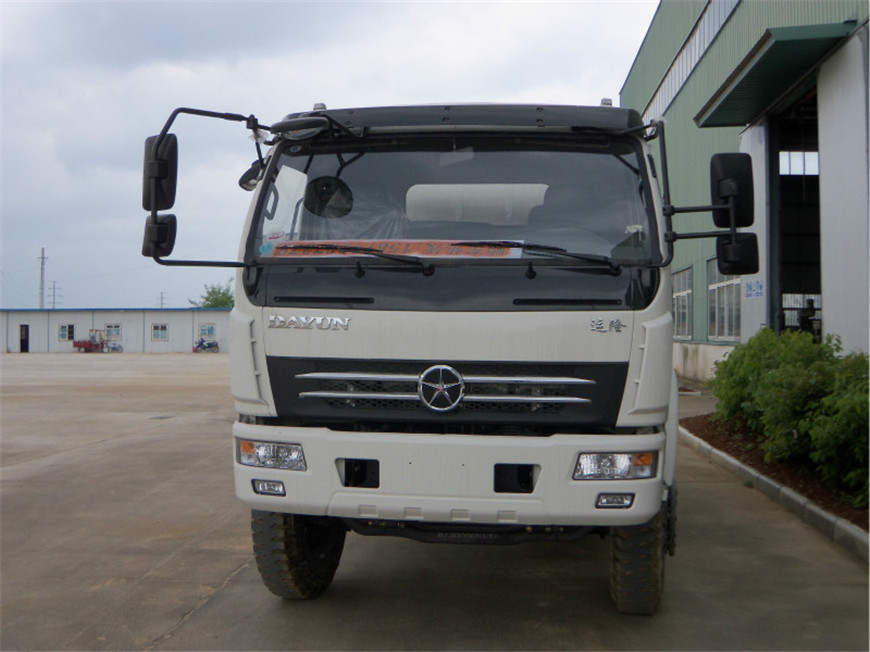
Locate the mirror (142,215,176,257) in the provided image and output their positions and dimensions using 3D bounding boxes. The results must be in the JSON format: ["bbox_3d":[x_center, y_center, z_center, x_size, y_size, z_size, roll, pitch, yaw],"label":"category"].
[{"bbox_3d":[-1.293,-0.421,4.480,0.175,0.195,0.085,0,-1,31],"label":"mirror"}]

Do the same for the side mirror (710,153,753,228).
[{"bbox_3d":[1.345,-0.614,4.330,0.180,0.340,0.085,0,-1,4],"label":"side mirror"}]

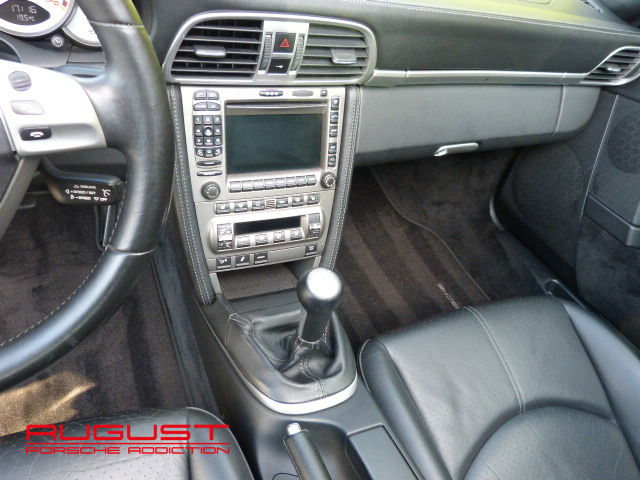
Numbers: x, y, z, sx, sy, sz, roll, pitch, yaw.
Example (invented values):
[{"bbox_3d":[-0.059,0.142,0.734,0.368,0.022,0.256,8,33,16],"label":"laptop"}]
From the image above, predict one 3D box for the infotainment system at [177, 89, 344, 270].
[{"bbox_3d":[-0.074,-0.083,0.638,0.213,0.246,0.050,-7,25,-22],"label":"infotainment system"}]

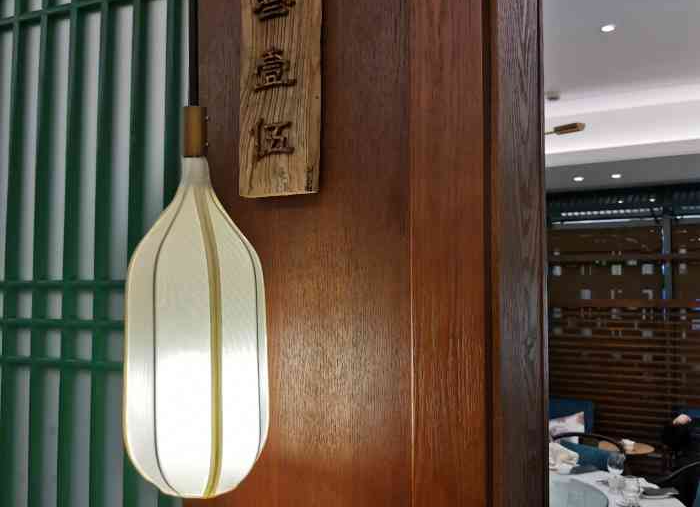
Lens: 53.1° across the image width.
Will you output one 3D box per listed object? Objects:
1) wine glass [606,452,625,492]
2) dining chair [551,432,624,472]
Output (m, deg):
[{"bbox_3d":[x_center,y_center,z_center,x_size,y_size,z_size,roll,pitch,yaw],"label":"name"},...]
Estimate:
[{"bbox_3d":[1.203,0.985,3.174,0.080,0.168,0.080,0,-3,0],"label":"wine glass"},{"bbox_3d":[1.236,1.443,3.814,0.560,0.820,0.570,-2,-4,37],"label":"dining chair"}]

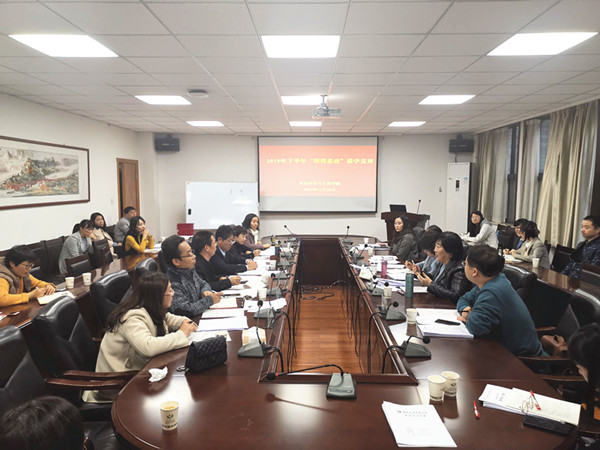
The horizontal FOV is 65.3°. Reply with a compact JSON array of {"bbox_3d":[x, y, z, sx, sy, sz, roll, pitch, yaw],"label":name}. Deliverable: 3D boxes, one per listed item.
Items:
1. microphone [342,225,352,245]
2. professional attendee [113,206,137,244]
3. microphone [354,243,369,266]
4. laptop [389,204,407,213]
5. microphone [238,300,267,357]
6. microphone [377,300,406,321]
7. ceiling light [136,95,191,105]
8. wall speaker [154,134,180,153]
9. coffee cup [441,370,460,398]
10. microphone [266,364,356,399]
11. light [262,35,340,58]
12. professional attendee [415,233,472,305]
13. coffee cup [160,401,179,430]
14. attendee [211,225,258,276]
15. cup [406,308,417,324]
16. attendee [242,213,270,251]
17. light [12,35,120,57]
[{"bbox_3d":[0.727,0.145,7.181,0.145,0.250,0.120,0,5,1],"label":"microphone"},{"bbox_3d":[-2.842,0.291,7.978,0.700,1.220,0.500,-1,5,-7],"label":"professional attendee"},{"bbox_3d":[0.711,0.331,5.288,0.160,0.230,0.120,0,5,1],"label":"microphone"},{"bbox_3d":[1.946,-0.291,9.273,0.330,0.220,0.260,2,5,19],"label":"laptop"},{"bbox_3d":[-0.252,0.535,2.466,0.150,0.280,0.125,0,5,1],"label":"microphone"},{"bbox_3d":[0.642,0.577,3.202,0.180,0.115,0.125,0,5,1],"label":"microphone"},{"bbox_3d":[-1.740,-1.609,6.007,0.590,0.050,0.590,0,5,1],"label":"ceiling light"},{"bbox_3d":[-2.705,-1.647,9.553,0.500,0.290,0.300,-1,5,-7],"label":"wall speaker"},{"bbox_3d":[0.665,0.704,2.055,0.074,0.088,0.074,0,5,1],"label":"coffee cup"},{"bbox_3d":[0.045,0.663,2.016,0.380,0.105,0.150,0,5,1],"label":"microphone"},{"bbox_3d":[0.013,-1.389,3.619,0.600,0.060,0.600,0,5,1],"label":"light"},{"bbox_3d":[1.280,0.689,4.003,0.660,1.270,0.520,0,5,-7],"label":"professional attendee"},{"bbox_3d":[-0.507,0.747,1.816,0.074,0.088,0.074,0,5,0],"label":"coffee cup"},{"bbox_3d":[-0.750,0.610,4.992,0.680,1.240,0.520,1,5,8],"label":"attendee"},{"bbox_3d":[0.745,0.605,3.117,0.074,0.088,0.074,0,5,1],"label":"cup"},{"bbox_3d":[-0.571,0.430,6.683,0.700,1.190,0.500,4,7,36],"label":"attendee"},{"bbox_3d":[-1.791,-1.386,3.618,0.590,0.050,0.590,0,5,1],"label":"light"}]

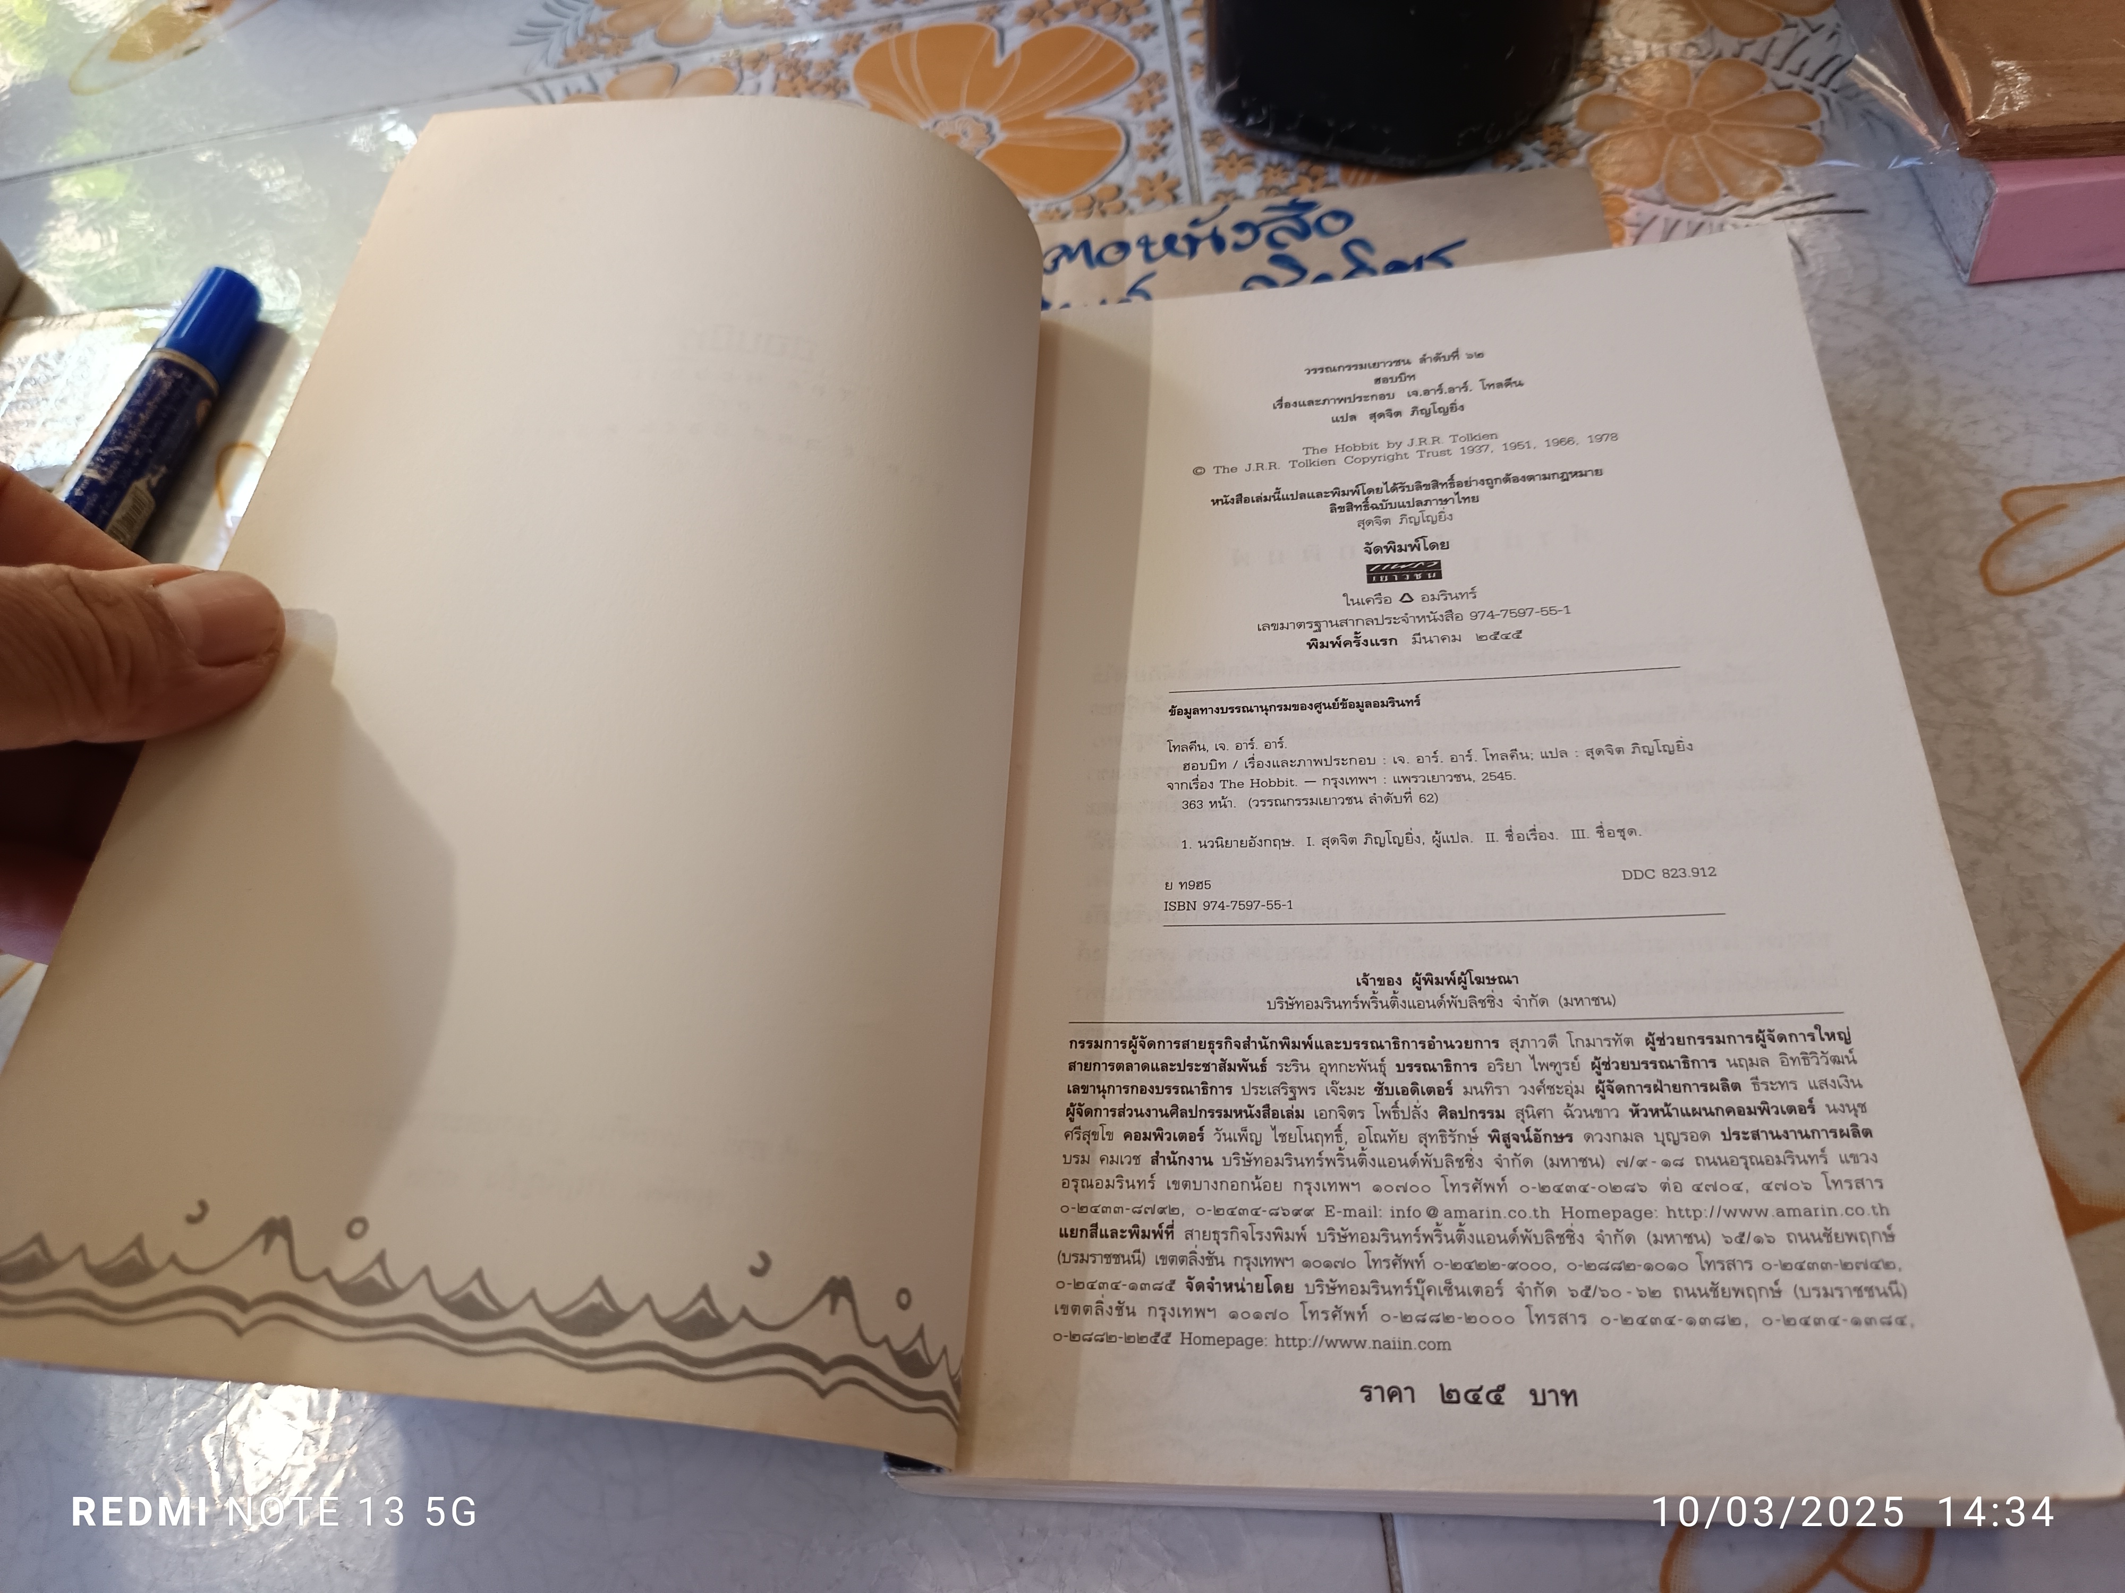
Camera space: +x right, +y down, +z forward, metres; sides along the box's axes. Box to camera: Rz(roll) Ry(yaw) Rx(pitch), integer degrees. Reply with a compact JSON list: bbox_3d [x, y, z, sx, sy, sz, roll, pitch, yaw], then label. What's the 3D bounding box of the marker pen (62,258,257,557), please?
[{"bbox_3d":[-0.214,-0.065,0.329,0.017,0.017,0.139,4,62,12],"label":"marker pen"}]

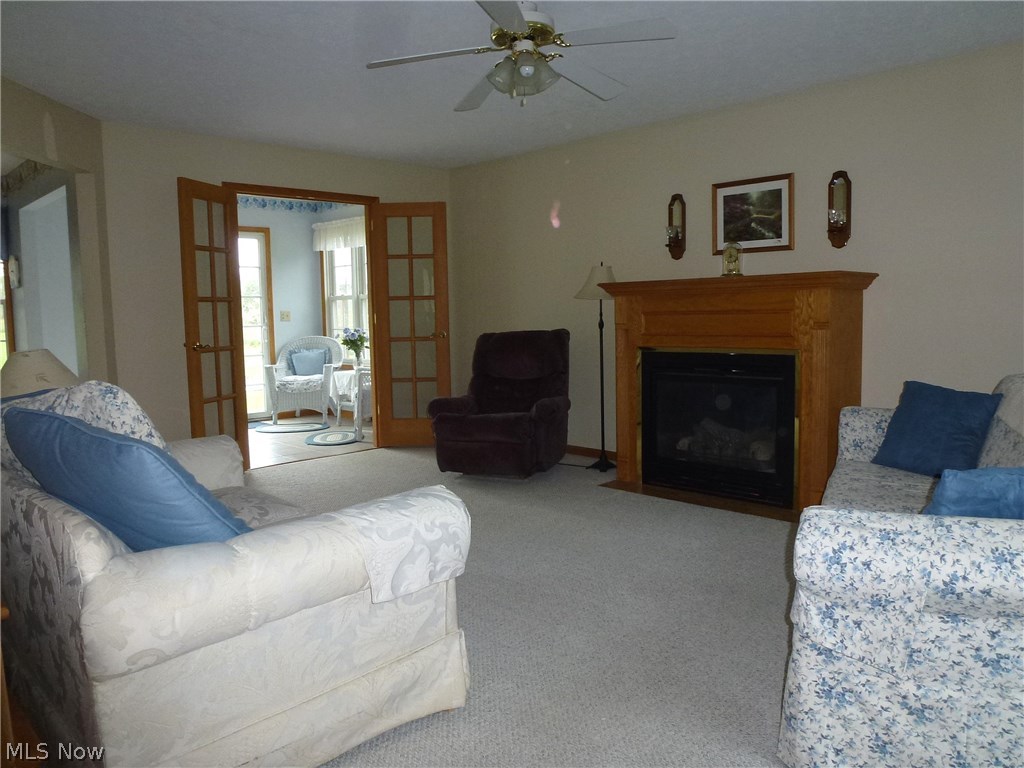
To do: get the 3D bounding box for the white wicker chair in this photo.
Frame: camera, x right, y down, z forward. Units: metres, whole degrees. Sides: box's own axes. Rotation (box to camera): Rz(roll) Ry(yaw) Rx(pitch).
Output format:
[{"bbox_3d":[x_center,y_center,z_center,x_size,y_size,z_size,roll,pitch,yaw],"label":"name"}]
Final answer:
[{"bbox_3d":[-2.222,-0.055,7.730,0.730,0.905,0.700,-1,6,1],"label":"white wicker chair"}]

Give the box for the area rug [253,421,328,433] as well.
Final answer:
[{"bbox_3d":[-2.230,0.448,7.209,0.770,0.012,0.540,-2,6,-2],"label":"area rug"}]

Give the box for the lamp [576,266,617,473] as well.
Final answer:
[{"bbox_3d":[0.645,-0.128,5.085,0.390,1.465,0.390,-1,6,0],"label":"lamp"}]

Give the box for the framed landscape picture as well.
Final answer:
[{"bbox_3d":[1.502,-1.058,4.469,0.540,0.460,0.025,4,8,43],"label":"framed landscape picture"}]

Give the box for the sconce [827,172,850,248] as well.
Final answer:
[{"bbox_3d":[1.867,-1.003,4.079,0.130,0.440,0.100,4,8,43],"label":"sconce"}]

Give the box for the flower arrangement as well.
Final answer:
[{"bbox_3d":[-1.654,-0.380,7.467,0.330,0.440,0.310,-1,6,0],"label":"flower arrangement"}]

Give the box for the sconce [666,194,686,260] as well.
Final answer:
[{"bbox_3d":[1.101,-1.059,4.795,0.130,0.440,0.100,4,8,43],"label":"sconce"}]

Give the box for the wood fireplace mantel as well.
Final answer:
[{"bbox_3d":[1.314,0.023,4.294,1.460,1.296,0.710,4,8,43],"label":"wood fireplace mantel"}]

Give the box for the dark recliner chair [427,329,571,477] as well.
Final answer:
[{"bbox_3d":[-0.044,0.117,5.175,0.840,0.985,0.880,1,6,20],"label":"dark recliner chair"}]

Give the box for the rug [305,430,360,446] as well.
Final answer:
[{"bbox_3d":[-1.639,0.500,6.573,0.530,0.012,0.780,-3,6,-13],"label":"rug"}]

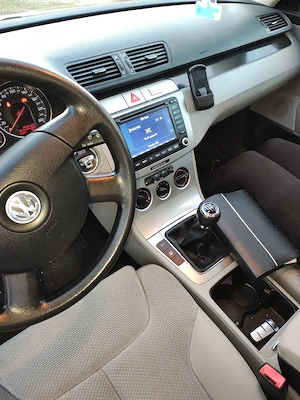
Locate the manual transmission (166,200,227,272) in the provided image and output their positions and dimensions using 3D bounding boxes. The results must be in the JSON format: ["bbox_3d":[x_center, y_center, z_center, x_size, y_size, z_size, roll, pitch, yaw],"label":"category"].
[{"bbox_3d":[0.127,0.051,0.679,0.117,0.153,0.133,-28,52,-27],"label":"manual transmission"}]

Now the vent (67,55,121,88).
[{"bbox_3d":[-0.122,-0.281,0.641,0.112,0.026,0.050,-28,96,-27],"label":"vent"}]

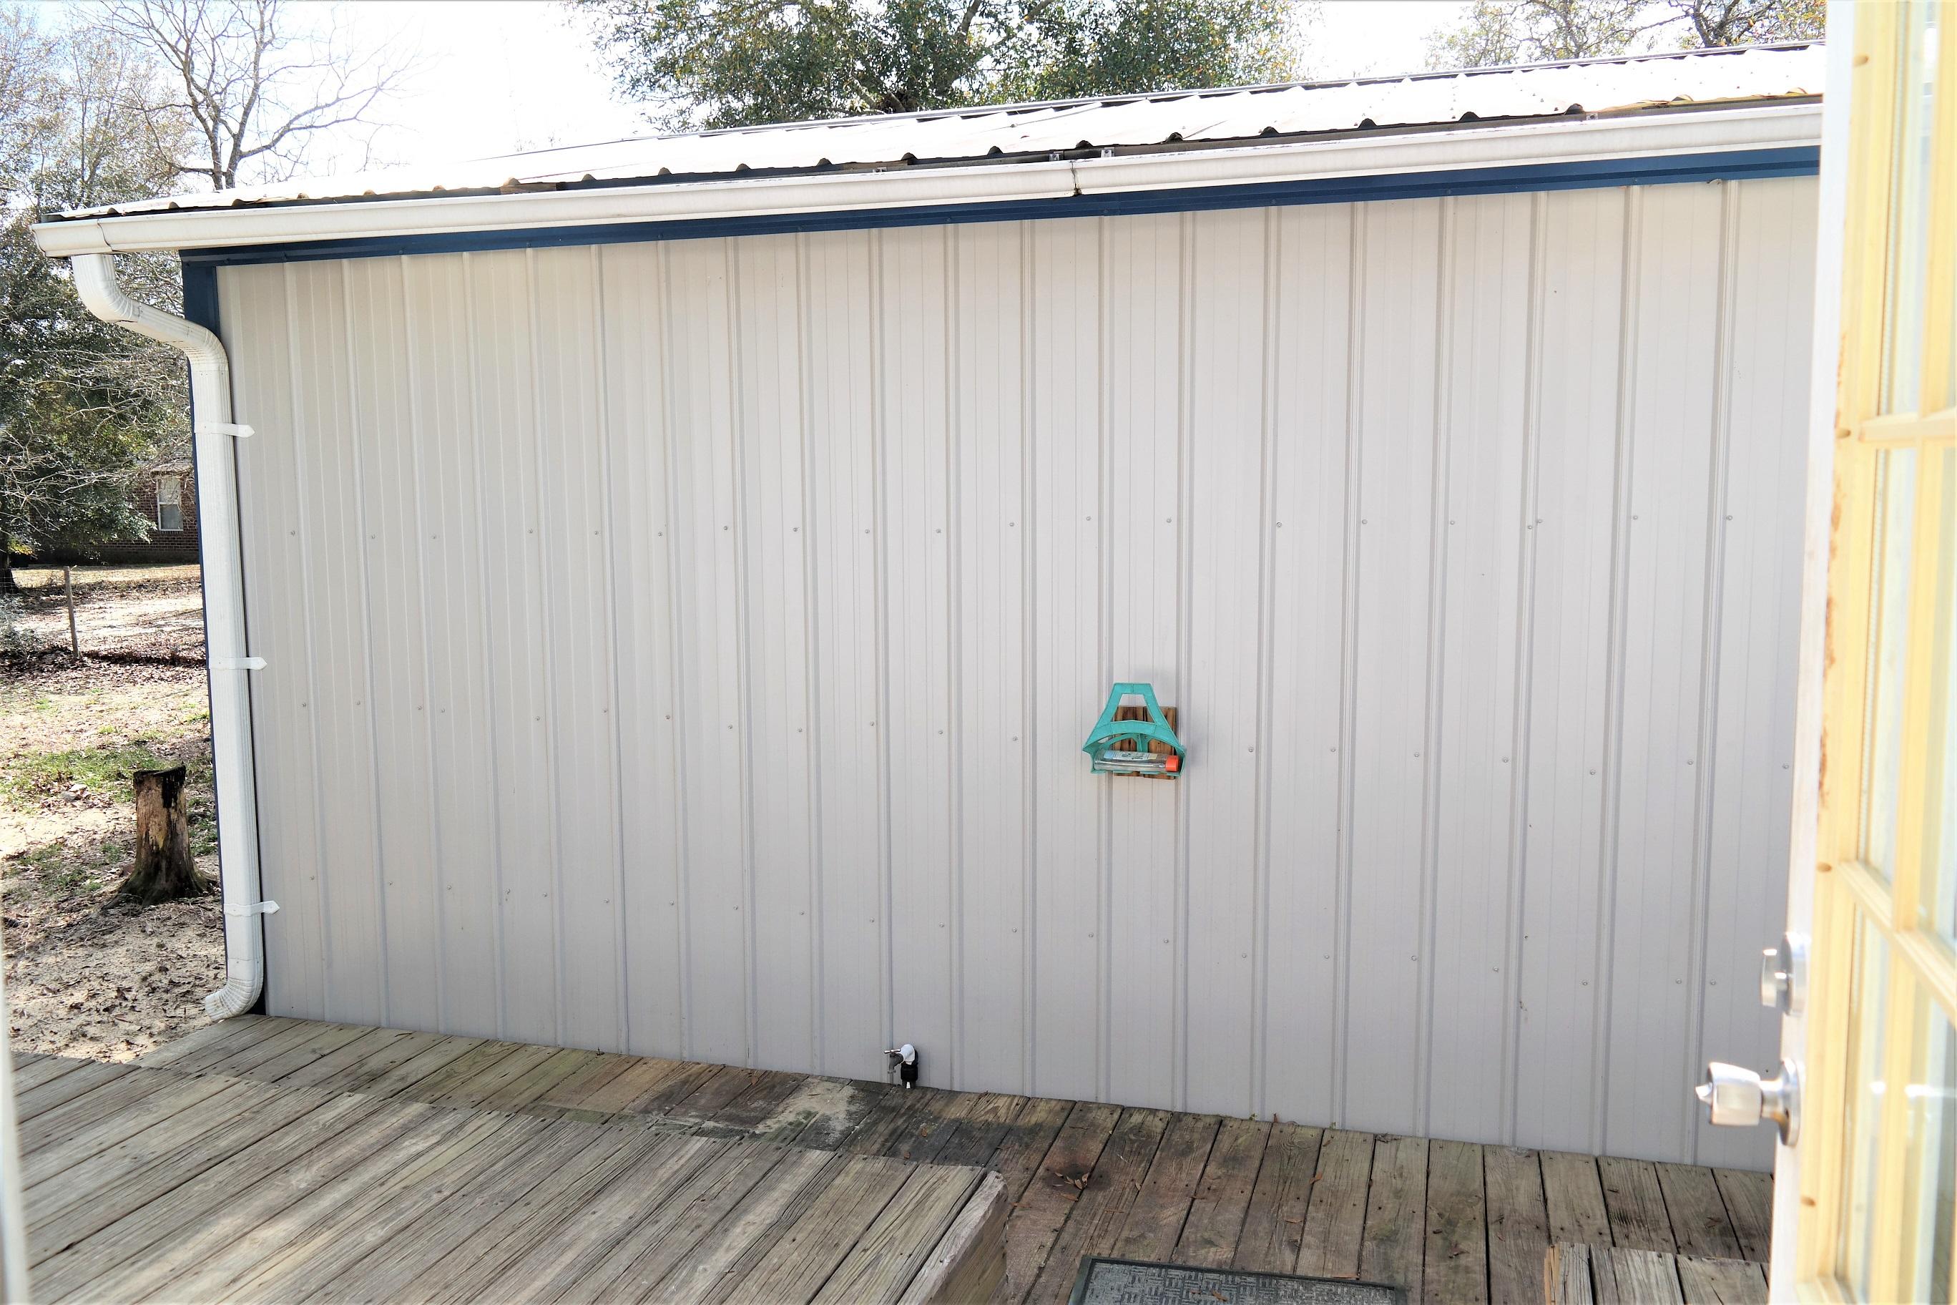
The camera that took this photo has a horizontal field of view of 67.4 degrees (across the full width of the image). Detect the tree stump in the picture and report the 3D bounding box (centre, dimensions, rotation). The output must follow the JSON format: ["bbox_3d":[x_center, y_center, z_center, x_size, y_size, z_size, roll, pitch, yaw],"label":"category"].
[{"bbox_3d":[-4.025,0.898,7.260,0.390,0.630,0.390,-4,7,-29],"label":"tree stump"}]

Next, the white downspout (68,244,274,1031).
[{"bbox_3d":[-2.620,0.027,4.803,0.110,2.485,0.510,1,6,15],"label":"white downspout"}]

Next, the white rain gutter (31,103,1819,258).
[{"bbox_3d":[-0.283,-1.190,3.781,5.305,0.100,0.130,1,6,15],"label":"white rain gutter"}]

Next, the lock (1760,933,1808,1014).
[{"bbox_3d":[0.608,0.245,1.115,0.033,0.064,0.064,2,6,20],"label":"lock"}]

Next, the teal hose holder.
[{"bbox_3d":[0.444,0.217,4.128,0.284,0.272,0.170,1,6,15],"label":"teal hose holder"}]

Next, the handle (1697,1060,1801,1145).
[{"bbox_3d":[0.589,0.343,1.133,0.074,0.067,0.067,2,6,20],"label":"handle"}]

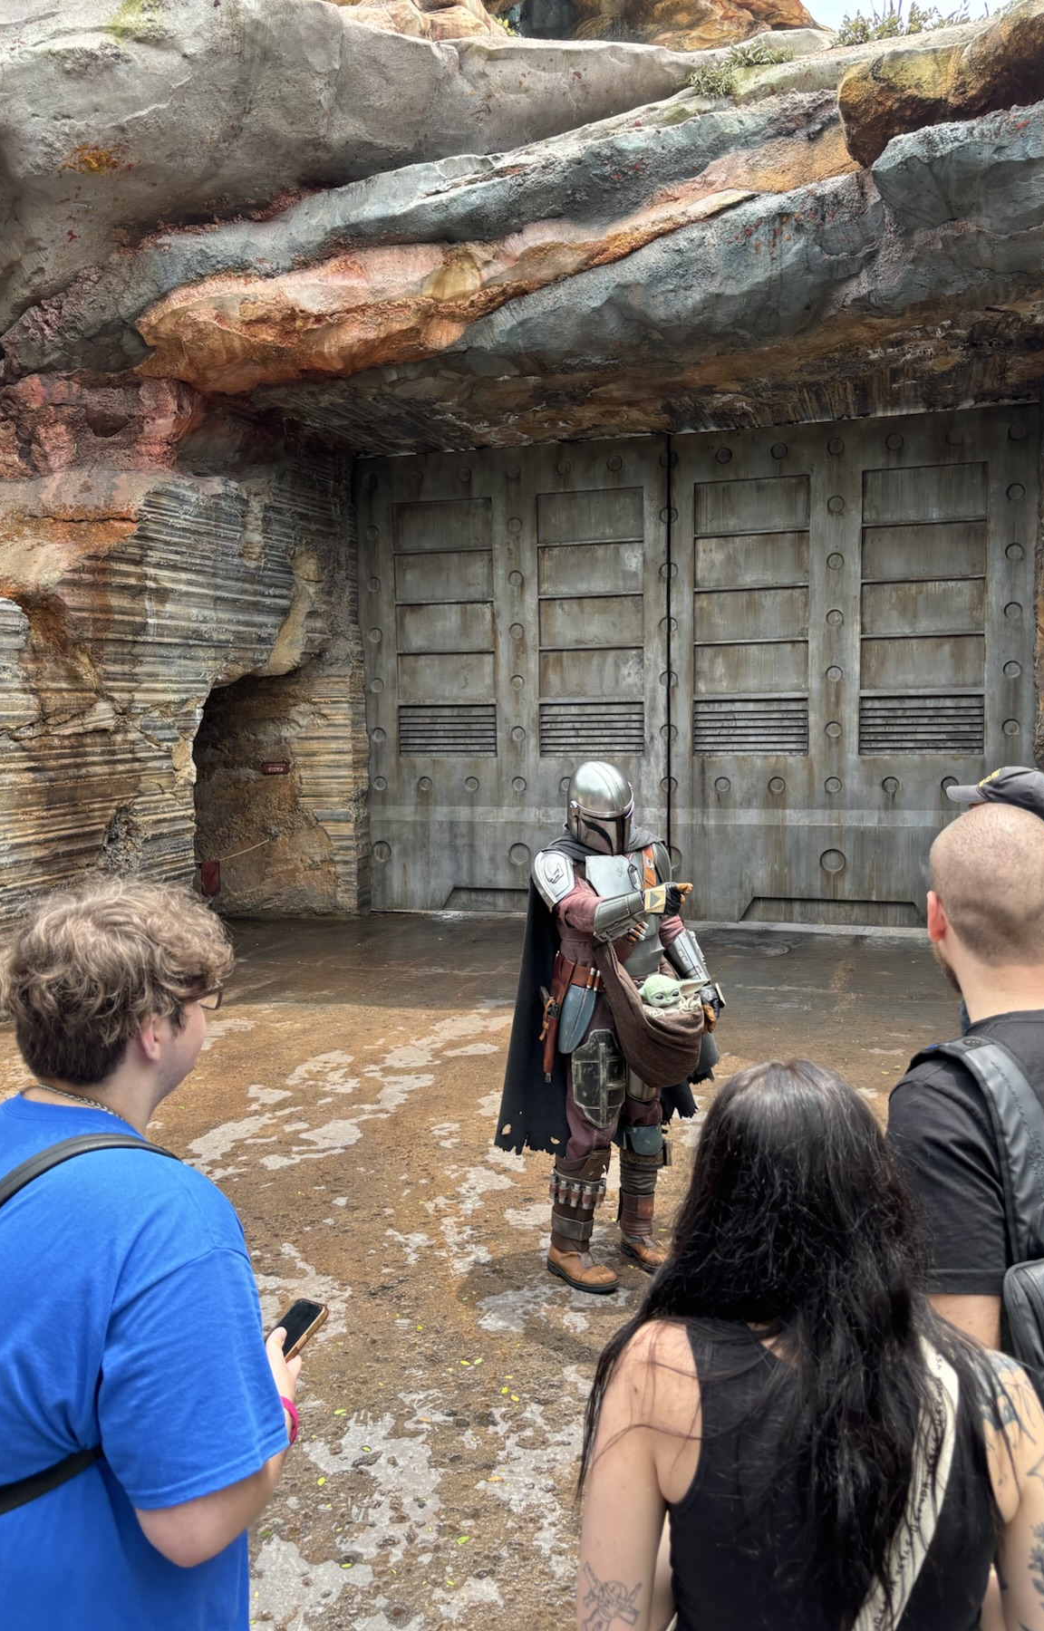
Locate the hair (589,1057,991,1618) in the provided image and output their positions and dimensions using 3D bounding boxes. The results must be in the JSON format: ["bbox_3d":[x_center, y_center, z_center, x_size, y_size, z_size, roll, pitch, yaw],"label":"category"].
[{"bbox_3d":[0.251,0.493,1.186,0.380,0.500,0.240,-1,5,5],"label":"hair"}]

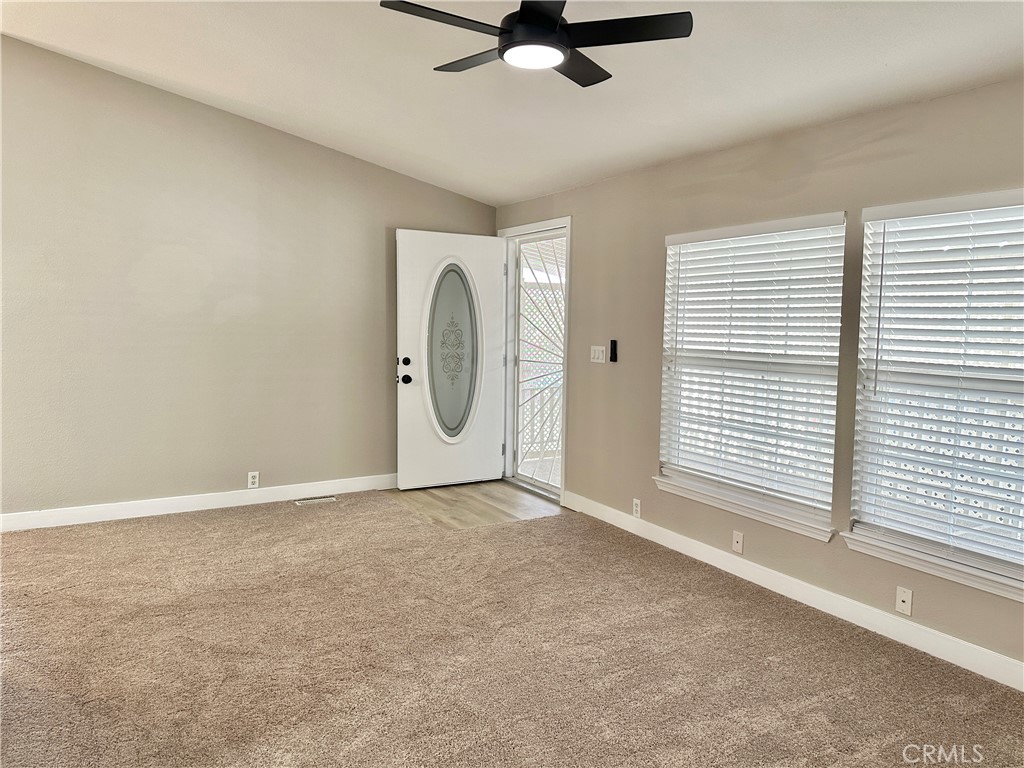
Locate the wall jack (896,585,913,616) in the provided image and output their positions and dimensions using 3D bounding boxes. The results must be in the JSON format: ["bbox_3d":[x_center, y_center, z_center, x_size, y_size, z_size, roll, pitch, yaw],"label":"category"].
[{"bbox_3d":[1.679,0.929,3.035,0.008,0.114,0.070,-2,6,-30],"label":"wall jack"}]

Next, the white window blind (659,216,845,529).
[{"bbox_3d":[1.224,-0.112,3.799,0.070,1.440,1.180,-2,6,-30],"label":"white window blind"}]

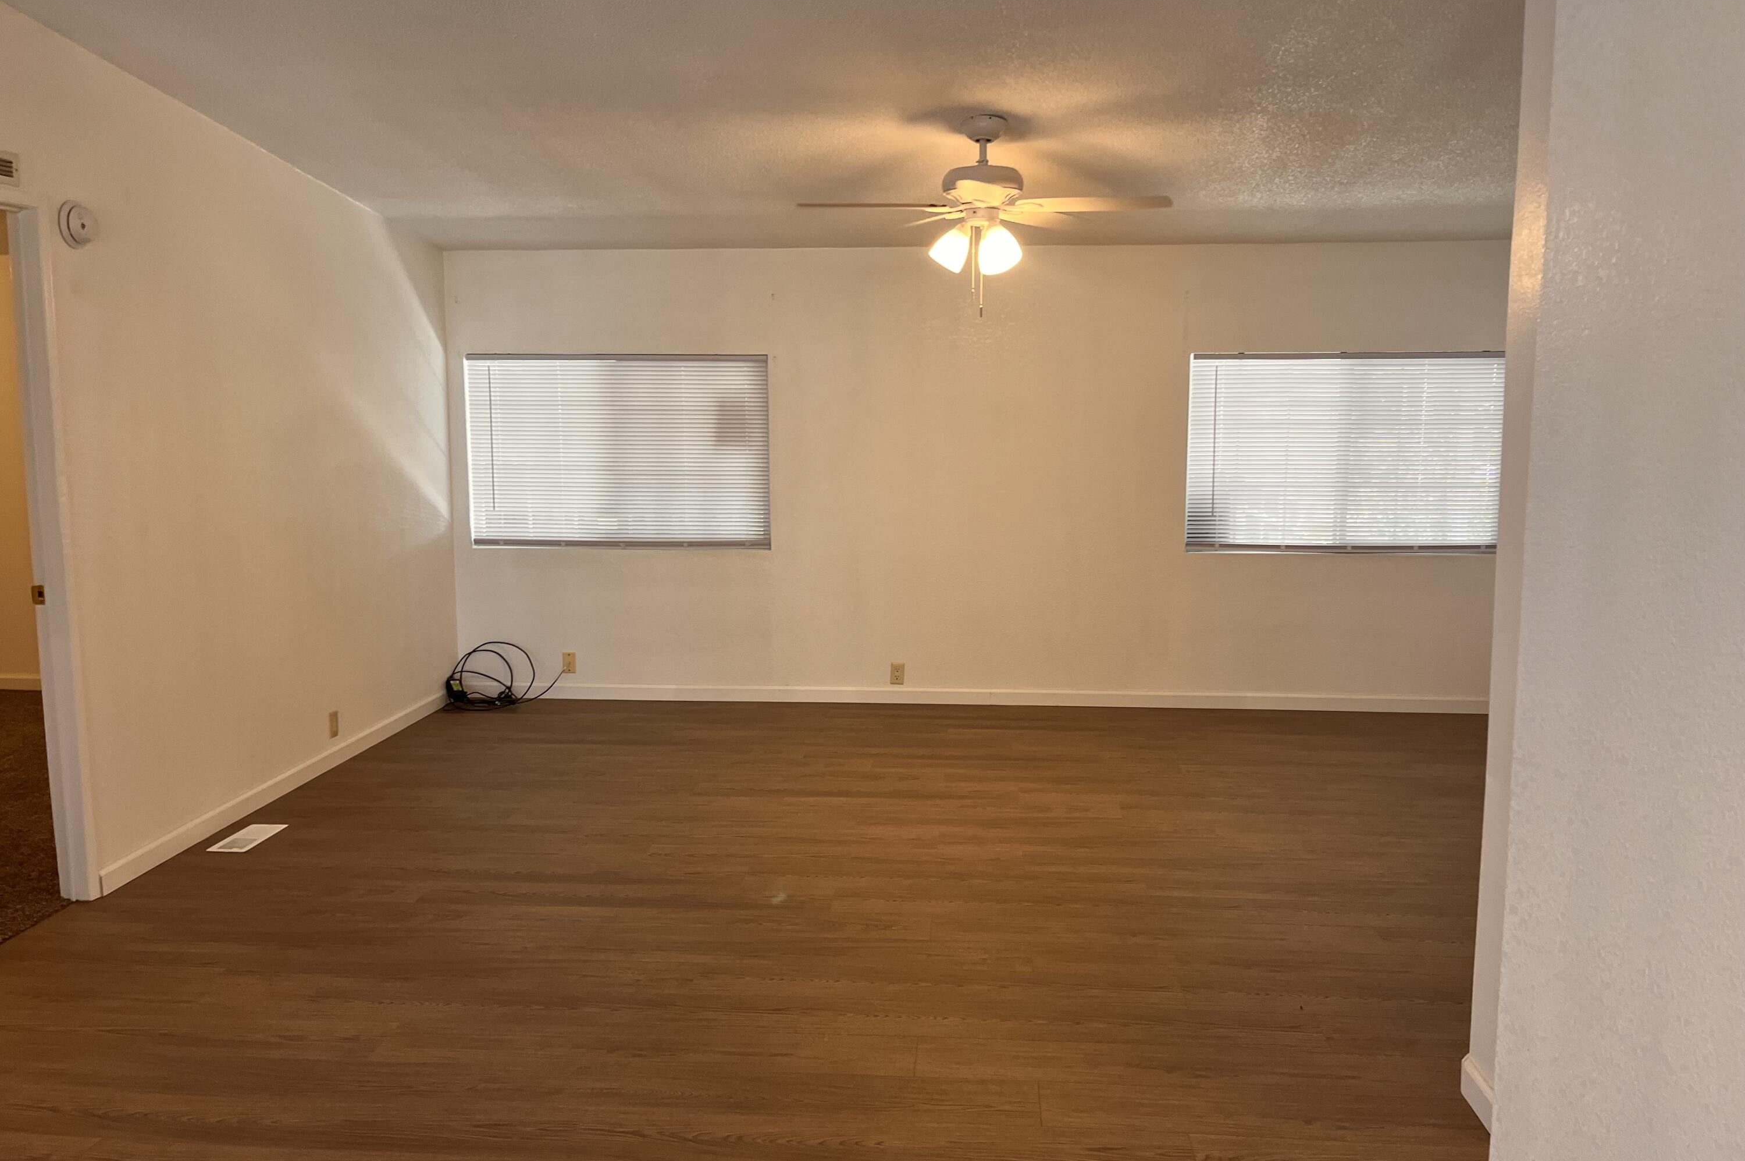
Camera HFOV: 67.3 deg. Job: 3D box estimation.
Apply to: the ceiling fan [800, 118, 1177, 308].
[{"bbox_3d":[0.382,-1.256,4.505,1.260,0.655,1.220,1,7,4],"label":"ceiling fan"}]

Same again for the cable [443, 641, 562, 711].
[{"bbox_3d":[-1.889,0.486,6.674,0.557,0.294,0.311,1,7,4],"label":"cable"}]

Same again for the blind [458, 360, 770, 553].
[{"bbox_3d":[-1.290,-0.656,6.664,1.545,0.981,0.040,1,7,4],"label":"blind"}]

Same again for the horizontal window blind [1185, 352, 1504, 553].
[{"bbox_3d":[2.323,-0.623,6.423,1.538,0.981,0.040,1,7,4],"label":"horizontal window blind"}]

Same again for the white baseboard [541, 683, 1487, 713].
[{"bbox_3d":[0.493,0.592,6.699,5.282,0.083,0.014,1,7,4],"label":"white baseboard"}]

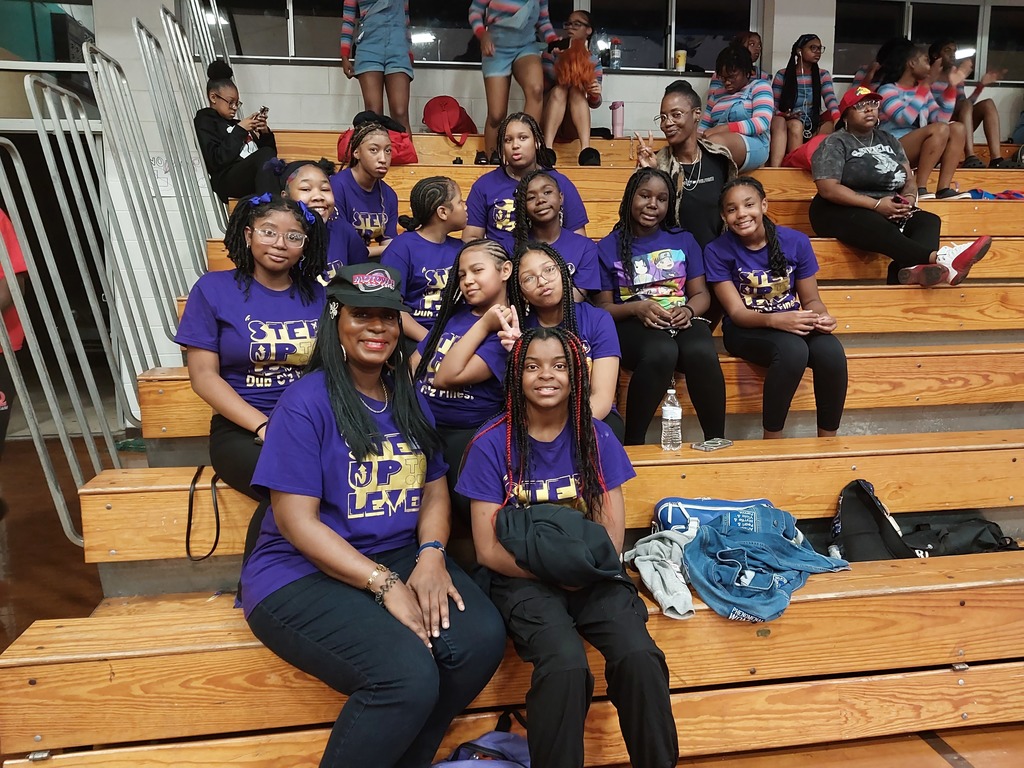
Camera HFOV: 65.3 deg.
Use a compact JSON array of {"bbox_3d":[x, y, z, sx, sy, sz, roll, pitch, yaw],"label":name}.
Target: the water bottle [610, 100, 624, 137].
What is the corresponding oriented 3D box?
[{"bbox_3d":[0.764,-1.904,5.770,0.095,0.275,0.090,-1,9,0],"label":"water bottle"}]

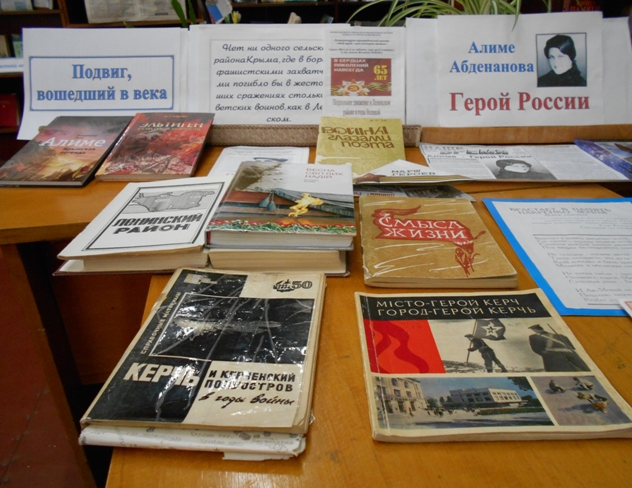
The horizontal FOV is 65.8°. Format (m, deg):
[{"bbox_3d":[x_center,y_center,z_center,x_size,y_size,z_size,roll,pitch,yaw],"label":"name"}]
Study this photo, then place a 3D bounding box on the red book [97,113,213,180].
[{"bbox_3d":[-0.260,-0.170,0.829,0.147,0.011,0.230,-1,38,-2],"label":"red book"}]

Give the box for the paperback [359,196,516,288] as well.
[{"bbox_3d":[0.126,-0.009,0.564,0.146,0.013,0.196,1,28,2],"label":"paperback"}]

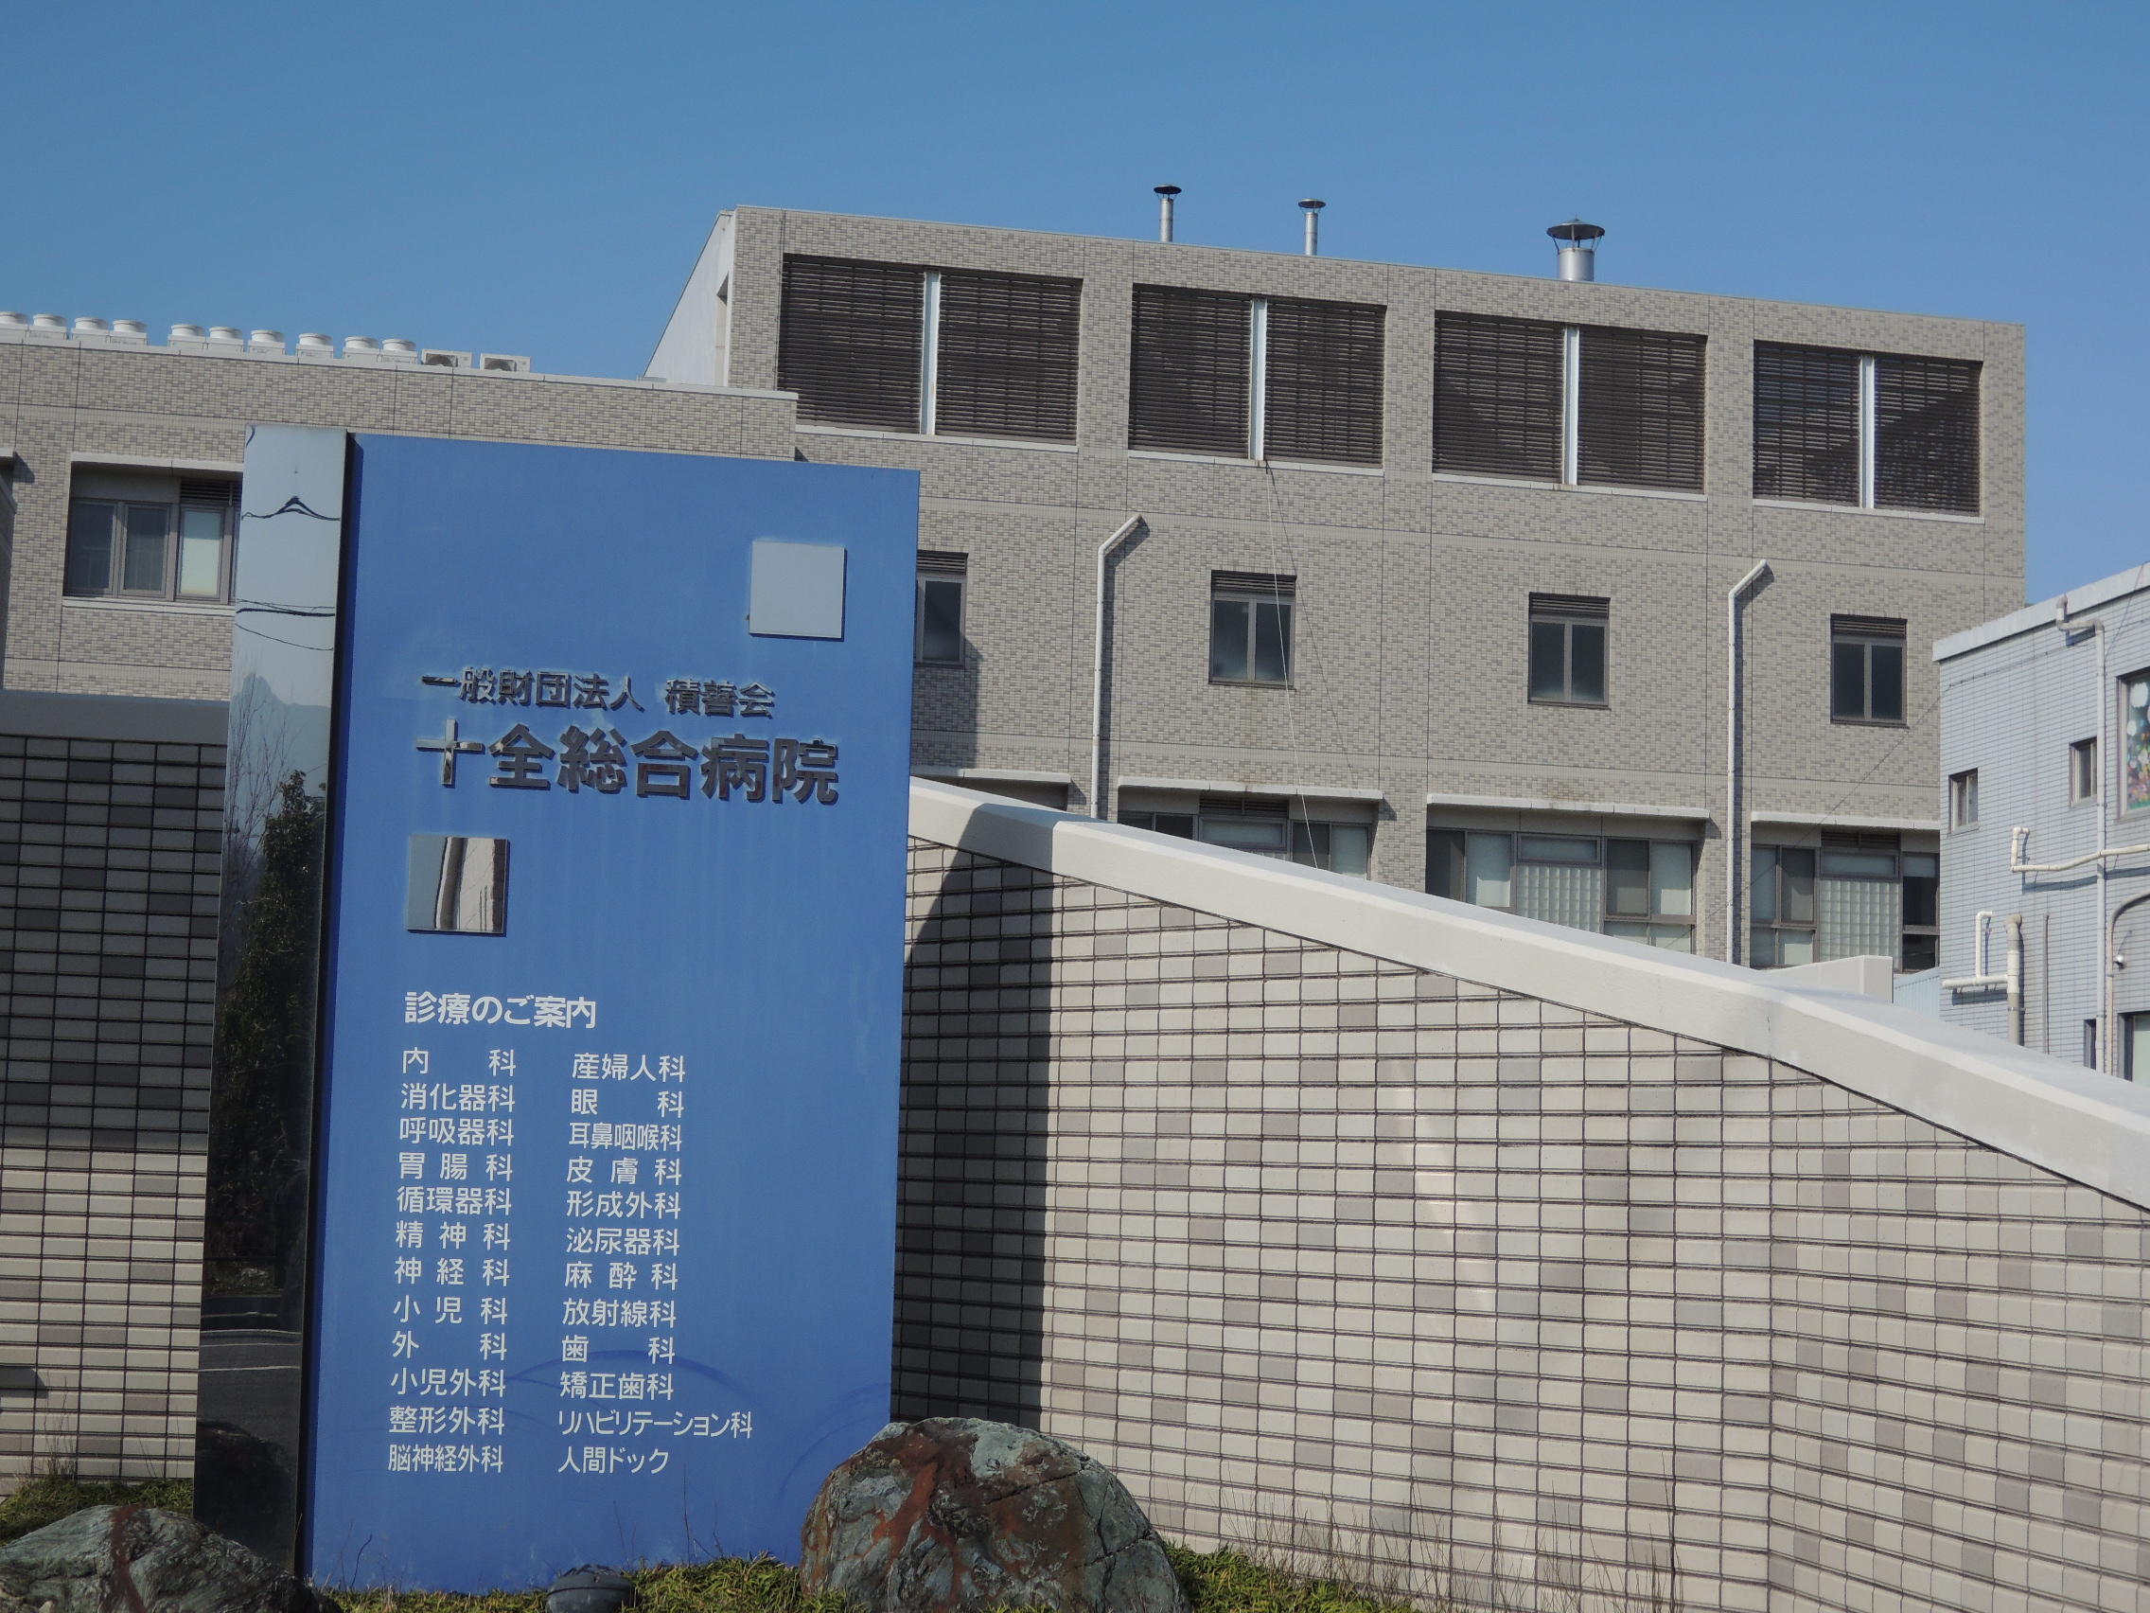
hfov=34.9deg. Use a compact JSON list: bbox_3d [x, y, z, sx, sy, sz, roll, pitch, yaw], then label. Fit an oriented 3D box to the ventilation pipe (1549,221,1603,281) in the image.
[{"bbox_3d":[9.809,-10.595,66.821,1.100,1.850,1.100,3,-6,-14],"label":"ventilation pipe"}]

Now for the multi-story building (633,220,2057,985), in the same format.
[{"bbox_3d":[3.827,-0.353,68.995,24.960,17.580,16.000,3,-6,-14],"label":"multi-story building"}]

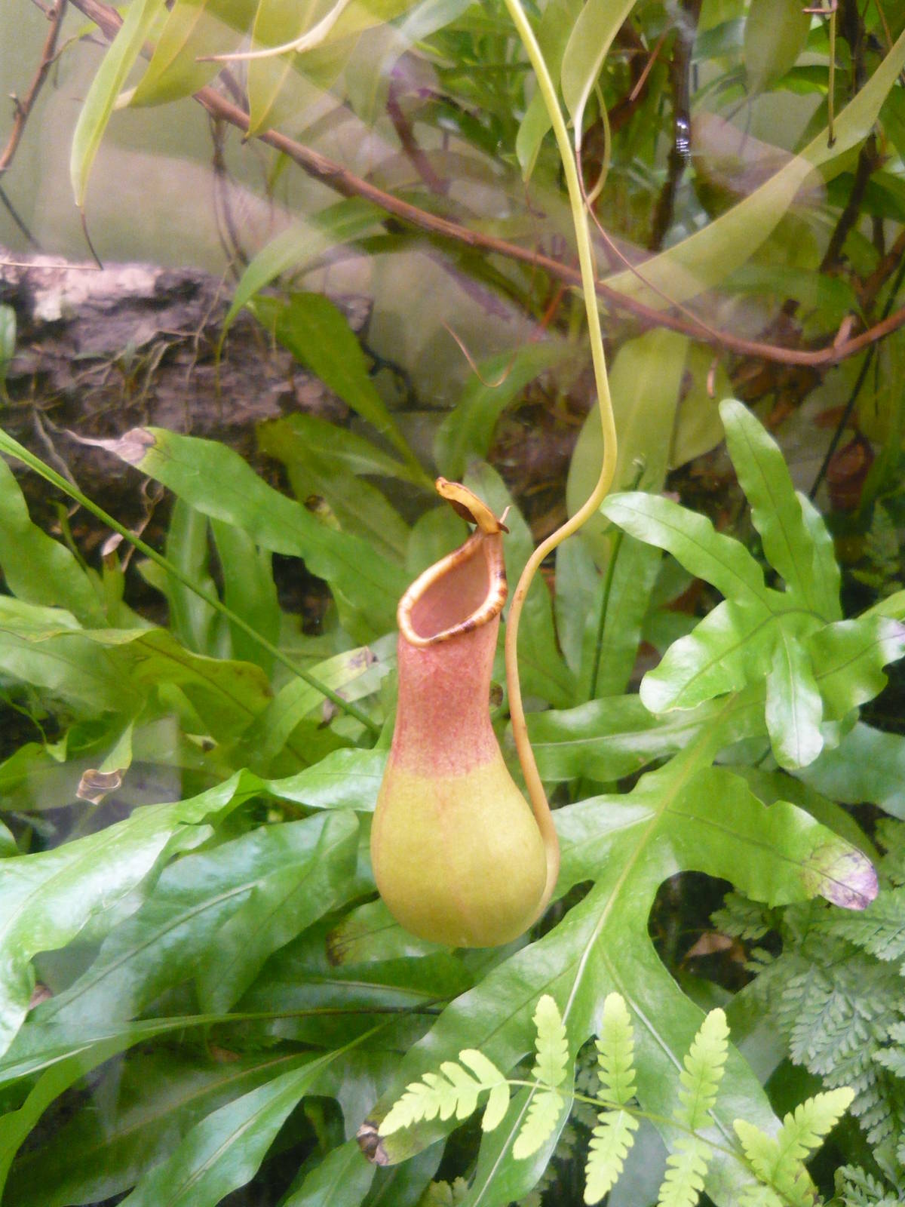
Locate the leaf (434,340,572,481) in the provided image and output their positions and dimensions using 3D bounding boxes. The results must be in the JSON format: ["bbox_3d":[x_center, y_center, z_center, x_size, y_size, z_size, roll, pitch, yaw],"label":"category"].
[{"bbox_3d":[0.041,-0.127,0.765,0.045,0.040,0.133,33,68,9],"label":"leaf"}]

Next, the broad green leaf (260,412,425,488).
[{"bbox_3d":[-0.071,-0.095,0.740,0.115,0.025,0.035,19,67,10],"label":"broad green leaf"}]

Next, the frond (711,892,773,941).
[{"bbox_3d":[0.156,0.169,0.620,0.033,0.022,0.024,11,46,0],"label":"frond"}]

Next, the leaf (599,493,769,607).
[{"bbox_3d":[0.117,-0.027,0.585,0.096,0.025,0.032,30,67,12],"label":"leaf"}]

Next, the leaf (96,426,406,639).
[{"bbox_3d":[-0.113,-0.044,0.625,0.205,0.035,0.051,28,63,14],"label":"leaf"}]

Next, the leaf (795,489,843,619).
[{"bbox_3d":[0.195,-0.026,0.615,0.021,0.077,0.020,-6,-23,5],"label":"leaf"}]

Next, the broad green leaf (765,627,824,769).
[{"bbox_3d":[0.167,0.045,0.562,0.028,0.072,0.025,2,-20,1],"label":"broad green leaf"}]

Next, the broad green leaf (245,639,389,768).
[{"bbox_3d":[-0.071,0.054,0.605,0.088,0.030,0.031,-41,56,-7],"label":"broad green leaf"}]

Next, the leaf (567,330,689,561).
[{"bbox_3d":[0.118,-0.107,0.765,0.068,0.176,0.030,12,-16,2],"label":"leaf"}]

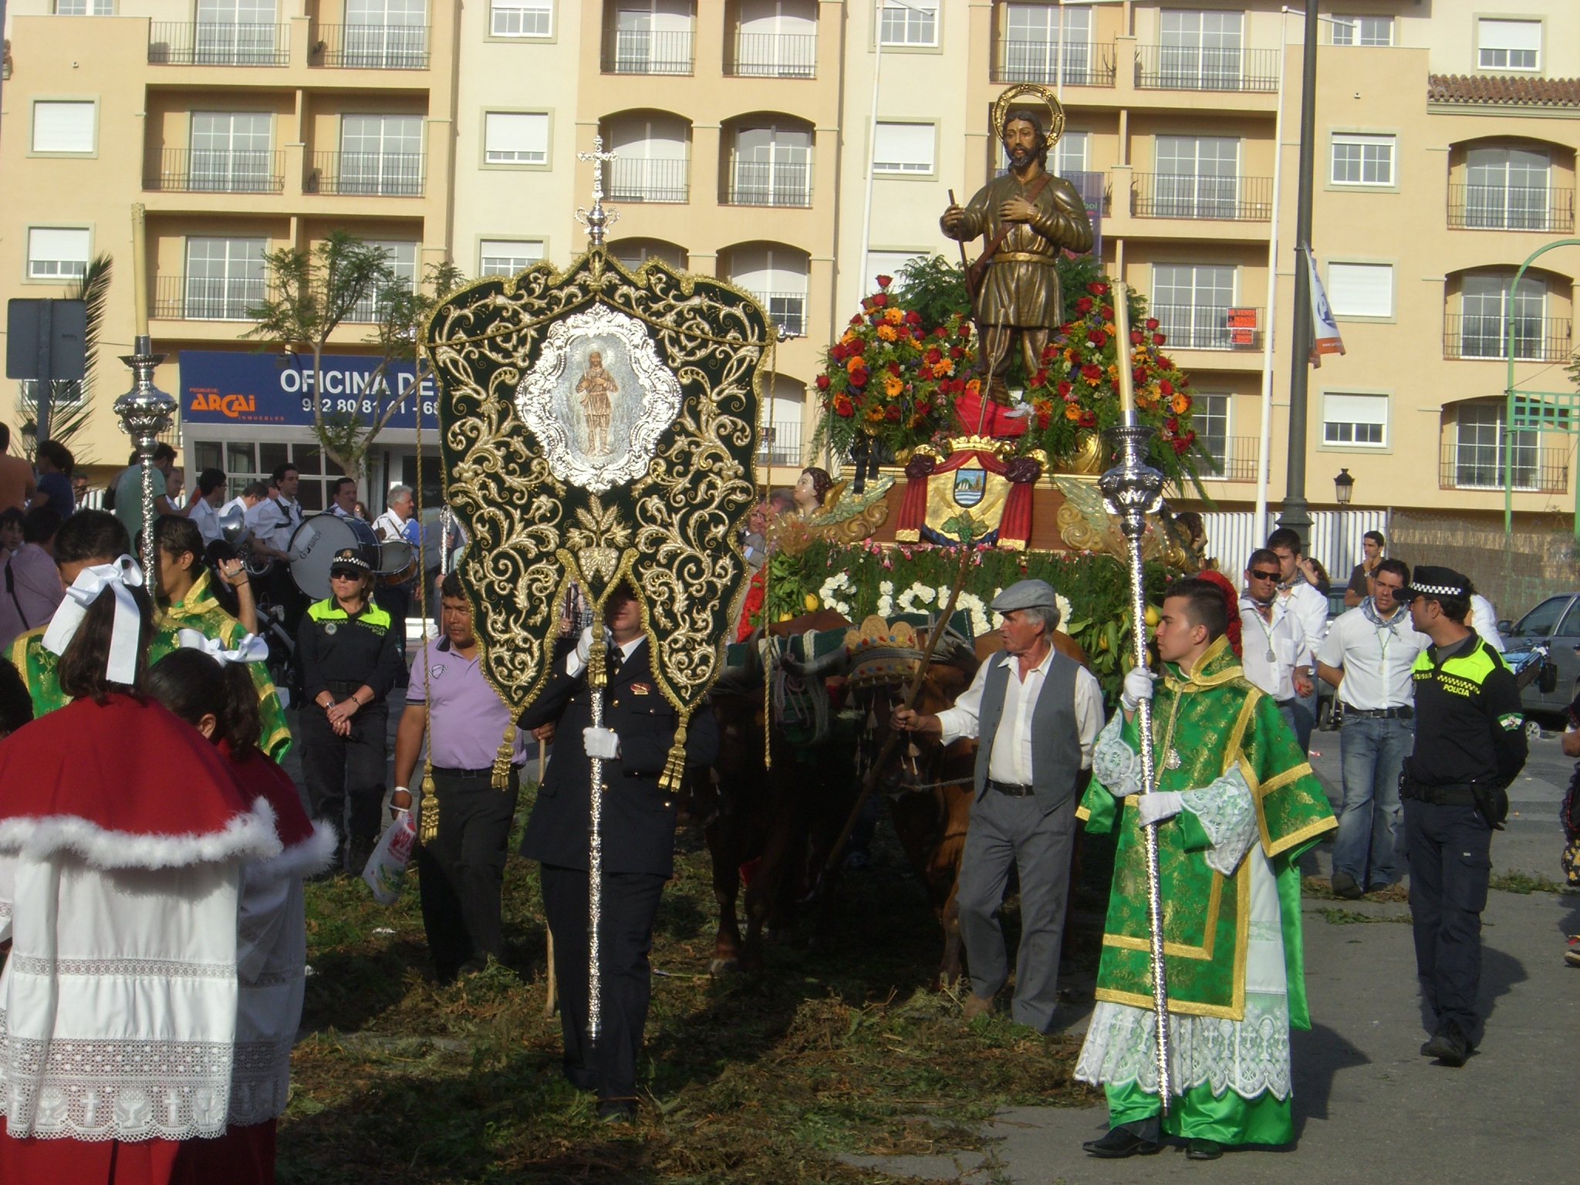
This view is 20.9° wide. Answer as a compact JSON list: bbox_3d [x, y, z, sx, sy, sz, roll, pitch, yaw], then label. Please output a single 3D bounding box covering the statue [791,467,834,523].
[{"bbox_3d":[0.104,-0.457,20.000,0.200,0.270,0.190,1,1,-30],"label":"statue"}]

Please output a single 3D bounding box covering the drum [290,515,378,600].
[{"bbox_3d":[-3.287,-0.254,31.000,0.635,0.635,0.310,3,1,34],"label":"drum"}]

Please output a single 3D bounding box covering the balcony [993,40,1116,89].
[{"bbox_3d":[6.045,-12.054,98.227,2.810,1.040,0.900,2,0,5],"label":"balcony"}]

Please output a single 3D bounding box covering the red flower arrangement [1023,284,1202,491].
[{"bbox_3d":[1.565,-1.008,20.800,0.880,0.980,0.800,2,1,0],"label":"red flower arrangement"}]

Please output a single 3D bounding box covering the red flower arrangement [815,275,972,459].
[{"bbox_3d":[0.539,-1.171,22.300,0.800,0.920,0.700,2,0,5],"label":"red flower arrangement"}]

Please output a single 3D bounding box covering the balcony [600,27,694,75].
[{"bbox_3d":[-3.237,-12.423,99.039,2.130,1.050,0.900,2,0,5],"label":"balcony"}]

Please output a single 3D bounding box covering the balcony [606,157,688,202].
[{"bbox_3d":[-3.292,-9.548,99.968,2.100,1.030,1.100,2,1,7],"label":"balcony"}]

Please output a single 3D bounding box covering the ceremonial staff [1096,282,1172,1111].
[{"bbox_3d":[1.052,0.315,12.800,0.190,2.483,0.190,-3,1,17],"label":"ceremonial staff"}]

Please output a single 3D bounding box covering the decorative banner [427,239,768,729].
[{"bbox_3d":[-0.584,-0.324,13.000,1.040,1.410,0.120,0,1,0],"label":"decorative banner"}]

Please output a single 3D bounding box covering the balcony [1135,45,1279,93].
[{"bbox_3d":[9.335,-11.711,96.000,3.200,0.970,0.900,2,1,4],"label":"balcony"}]

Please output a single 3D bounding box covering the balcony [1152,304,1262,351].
[{"bbox_3d":[9.309,-6.016,97.935,3.090,1.040,0.900,2,0,5],"label":"balcony"}]

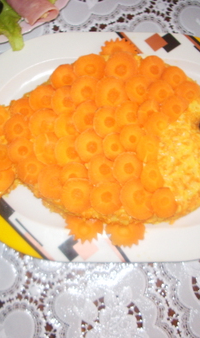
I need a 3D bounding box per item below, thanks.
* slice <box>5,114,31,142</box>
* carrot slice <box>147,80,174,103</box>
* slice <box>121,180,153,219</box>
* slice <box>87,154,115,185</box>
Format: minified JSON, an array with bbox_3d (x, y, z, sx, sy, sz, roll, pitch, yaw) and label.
[{"bbox_3d":[-0.082,-0.040,0.456,0.028,0.004,0.029,0,79,-1],"label":"slice"},{"bbox_3d":[0.060,-0.076,0.450,0.026,0.004,0.026,1,75,-6],"label":"carrot slice"},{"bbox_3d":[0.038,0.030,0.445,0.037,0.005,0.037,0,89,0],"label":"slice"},{"bbox_3d":[0.003,0.001,0.433,0.029,0.004,0.029,0,85,0],"label":"slice"}]

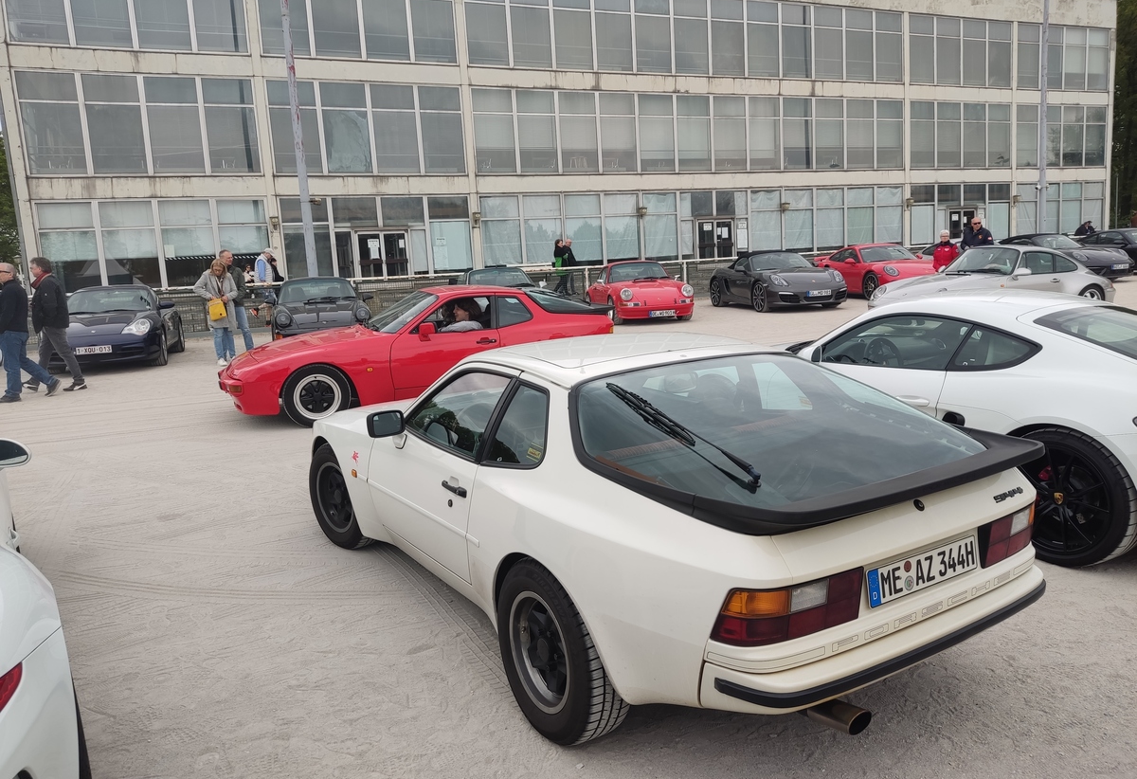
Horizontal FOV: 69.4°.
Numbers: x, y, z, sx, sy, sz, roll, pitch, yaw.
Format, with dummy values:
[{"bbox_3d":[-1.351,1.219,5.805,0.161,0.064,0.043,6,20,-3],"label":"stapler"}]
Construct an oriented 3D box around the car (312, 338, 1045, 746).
[{"bbox_3d":[-0.030,0.352,4.176,1.750,1.275,4.200,-9,11,-31],"label":"car"}]

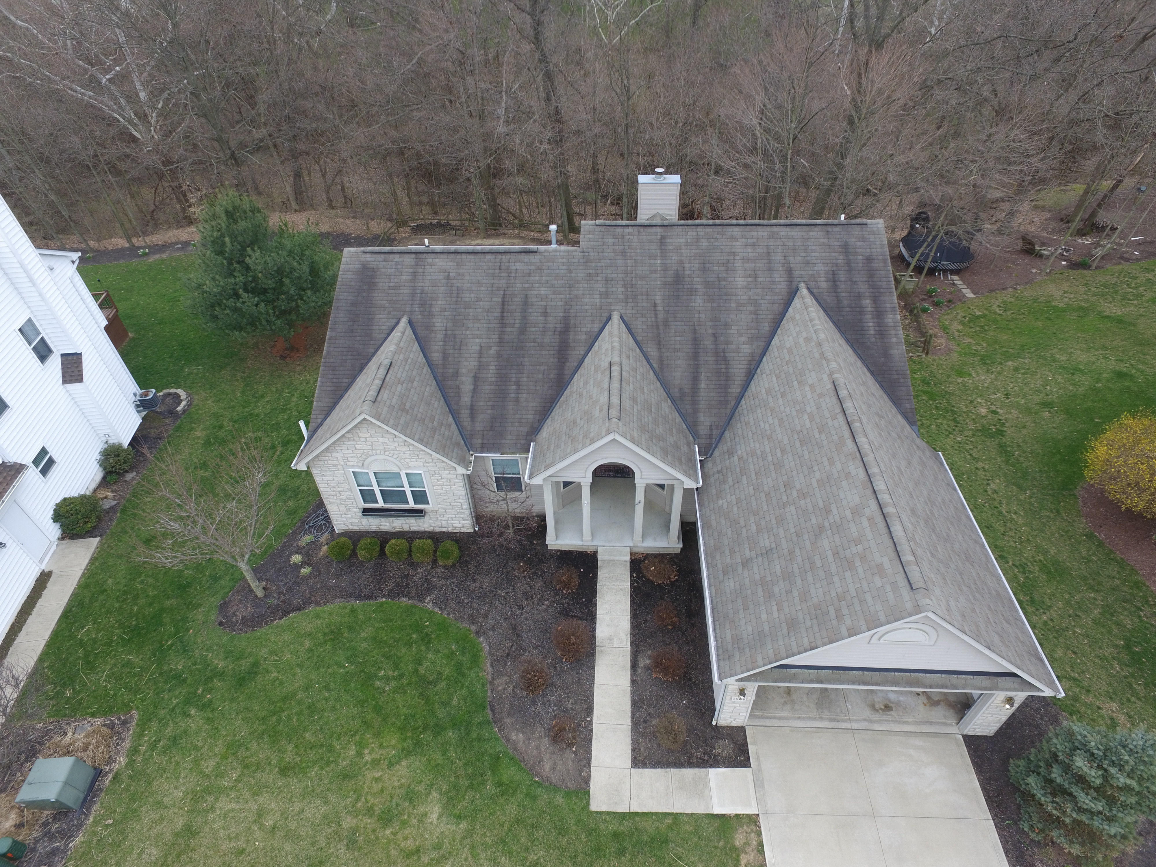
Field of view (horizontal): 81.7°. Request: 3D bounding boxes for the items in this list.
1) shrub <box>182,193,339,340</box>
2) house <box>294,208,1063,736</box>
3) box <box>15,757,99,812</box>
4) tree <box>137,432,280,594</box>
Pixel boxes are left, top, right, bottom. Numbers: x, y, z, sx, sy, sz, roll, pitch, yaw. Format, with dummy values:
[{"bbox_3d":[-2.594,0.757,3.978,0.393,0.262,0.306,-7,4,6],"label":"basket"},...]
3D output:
[{"bbox_3d":[-12.409,-6.255,26.767,5.400,6.600,5.400,1,42,4],"label":"shrub"},{"bbox_3d":[1.169,-1.994,20.714,17.900,7.000,19.700,1,42,4],"label":"house"},{"bbox_3d":[-11.727,7.935,15.034,0.950,0.780,0.950,-4,42,-2],"label":"box"},{"bbox_3d":[-9.086,2.676,17.577,3.800,5.100,3.800,1,42,4],"label":"tree"}]

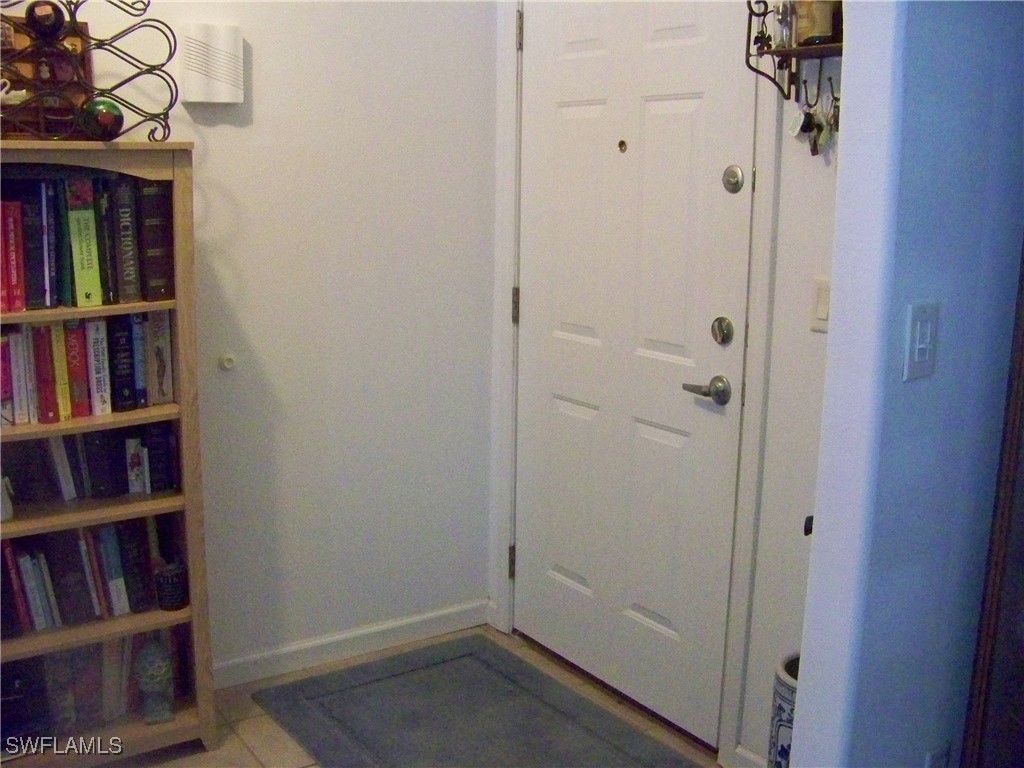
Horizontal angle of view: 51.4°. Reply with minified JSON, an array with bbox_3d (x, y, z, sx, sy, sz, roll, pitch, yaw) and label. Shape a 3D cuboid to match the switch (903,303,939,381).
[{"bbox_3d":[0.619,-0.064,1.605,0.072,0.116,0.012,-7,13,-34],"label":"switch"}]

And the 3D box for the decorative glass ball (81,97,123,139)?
[{"bbox_3d":[-0.907,-0.587,2.365,0.093,0.093,0.093,-7,13,-34],"label":"decorative glass ball"}]

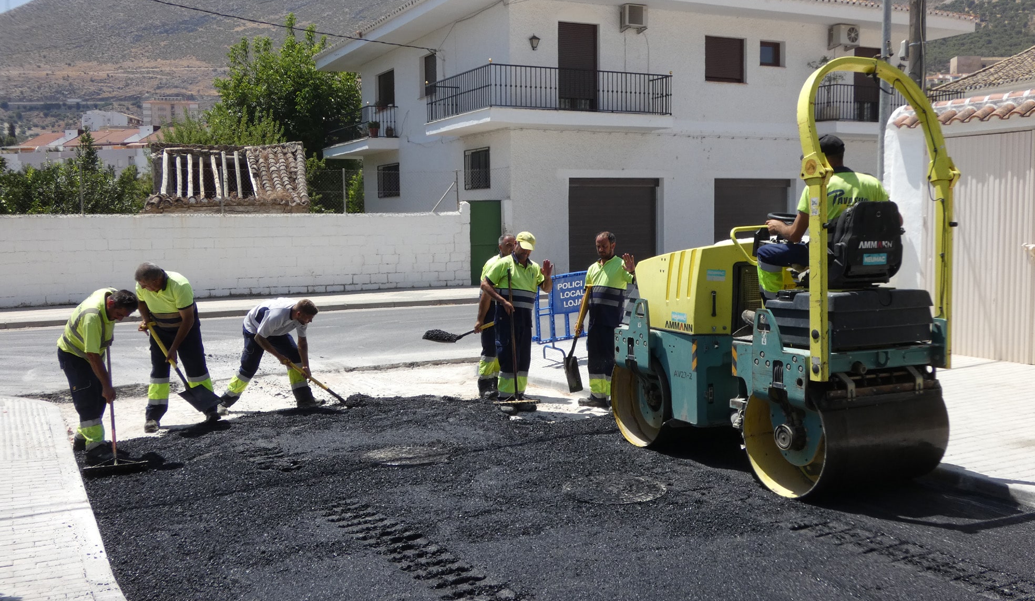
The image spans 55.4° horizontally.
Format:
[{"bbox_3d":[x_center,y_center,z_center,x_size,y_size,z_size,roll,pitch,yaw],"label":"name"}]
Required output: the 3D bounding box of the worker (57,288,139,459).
[{"bbox_3d":[-3.426,0.546,7.985,0.680,1.330,0.520,-1,5,-2],"label":"worker"}]

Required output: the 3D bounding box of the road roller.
[{"bbox_3d":[1.772,-0.191,7.081,1.142,2.714,2.382,-3,6,-28],"label":"road roller"}]

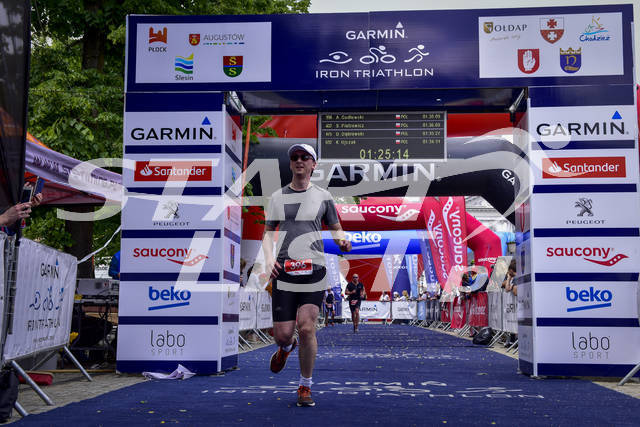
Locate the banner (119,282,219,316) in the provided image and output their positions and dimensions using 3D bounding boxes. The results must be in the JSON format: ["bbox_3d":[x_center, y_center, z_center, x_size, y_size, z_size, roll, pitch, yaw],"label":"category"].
[{"bbox_3d":[-1.518,0.859,8.253,1.020,0.352,0.040,0,-7,5],"label":"banner"}]

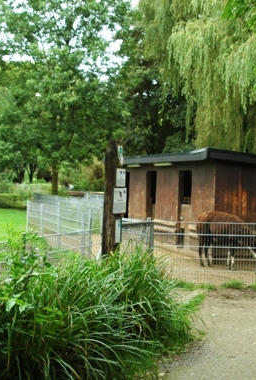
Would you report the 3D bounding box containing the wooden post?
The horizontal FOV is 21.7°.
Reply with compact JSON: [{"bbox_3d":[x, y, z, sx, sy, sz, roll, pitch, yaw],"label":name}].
[{"bbox_3d":[-0.260,0.380,10.100,0.190,2.250,0.220,2,0,-38],"label":"wooden post"}]

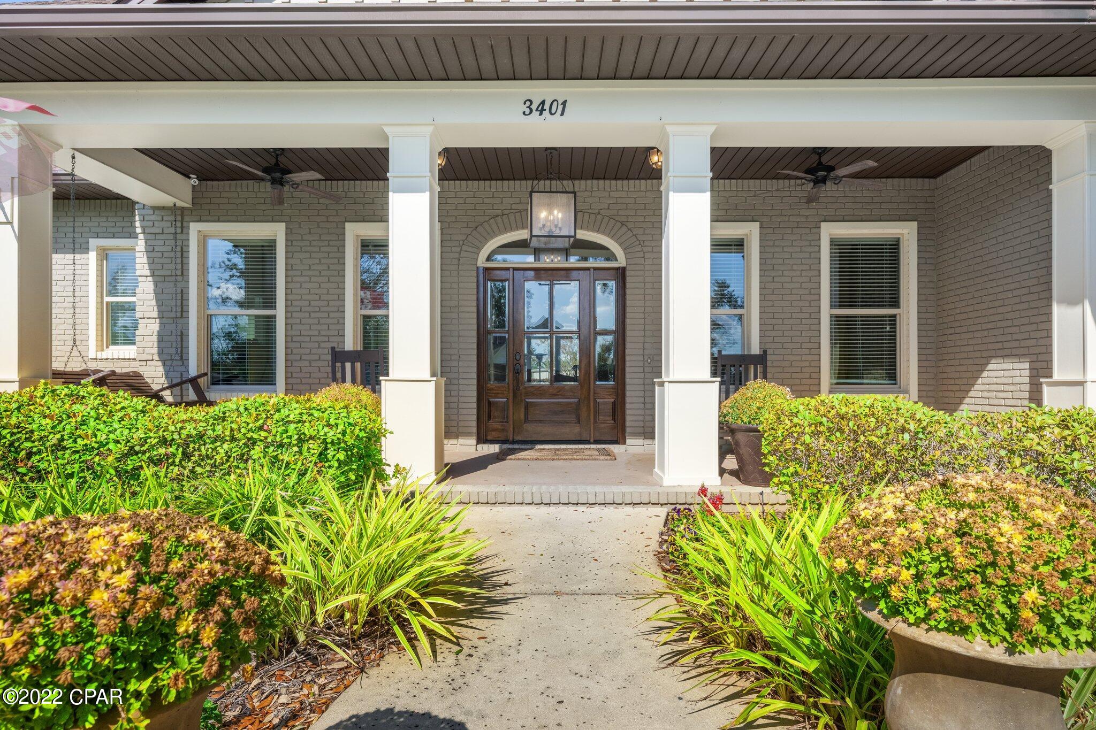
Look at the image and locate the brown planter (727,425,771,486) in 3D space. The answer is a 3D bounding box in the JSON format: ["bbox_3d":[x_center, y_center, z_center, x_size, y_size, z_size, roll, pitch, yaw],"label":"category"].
[{"bbox_3d":[1.720,0.706,4.850,0.590,0.465,0.590,0,-1,1],"label":"brown planter"}]

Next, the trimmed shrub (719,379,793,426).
[{"bbox_3d":[1.705,0.290,4.840,0.670,0.360,0.660,0,-1,1],"label":"trimmed shrub"}]

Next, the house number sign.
[{"bbox_3d":[-0.020,-1.974,4.670,0.345,0.131,0.022,0,-1,1],"label":"house number sign"}]

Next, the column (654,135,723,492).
[{"bbox_3d":[1.122,-0.465,4.930,0.450,2.800,0.450,0,-1,1],"label":"column"}]

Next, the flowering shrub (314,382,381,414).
[{"bbox_3d":[-1.630,0.315,4.880,0.660,0.360,0.640,0,-1,1],"label":"flowering shrub"}]

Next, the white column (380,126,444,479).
[{"bbox_3d":[-1.080,-0.468,4.930,0.450,2.800,0.450,0,-1,1],"label":"white column"}]

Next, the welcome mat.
[{"bbox_3d":[0.090,0.966,6.530,1.210,0.025,0.740,0,-1,1],"label":"welcome mat"}]

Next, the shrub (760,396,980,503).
[{"bbox_3d":[2.080,0.590,3.930,1.380,0.820,0.800,0,-1,1],"label":"shrub"}]

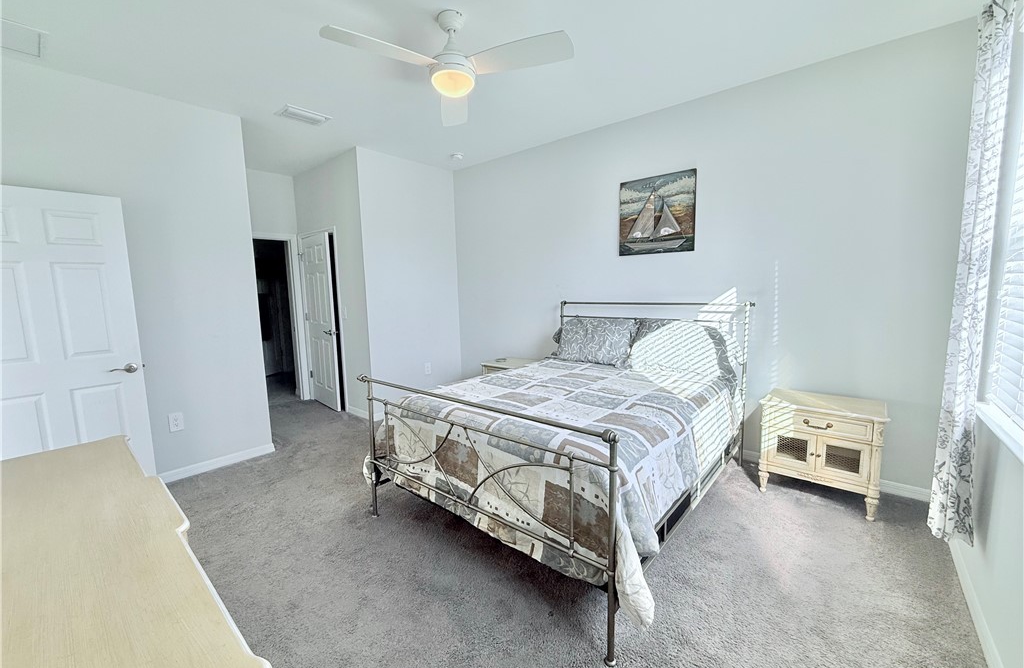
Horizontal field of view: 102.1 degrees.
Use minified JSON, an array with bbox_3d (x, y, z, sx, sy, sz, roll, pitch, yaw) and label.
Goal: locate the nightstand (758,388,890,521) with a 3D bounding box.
[{"bbox_3d":[1.994,0.741,2.683,0.630,0.620,0.427,4,9,40],"label":"nightstand"}]

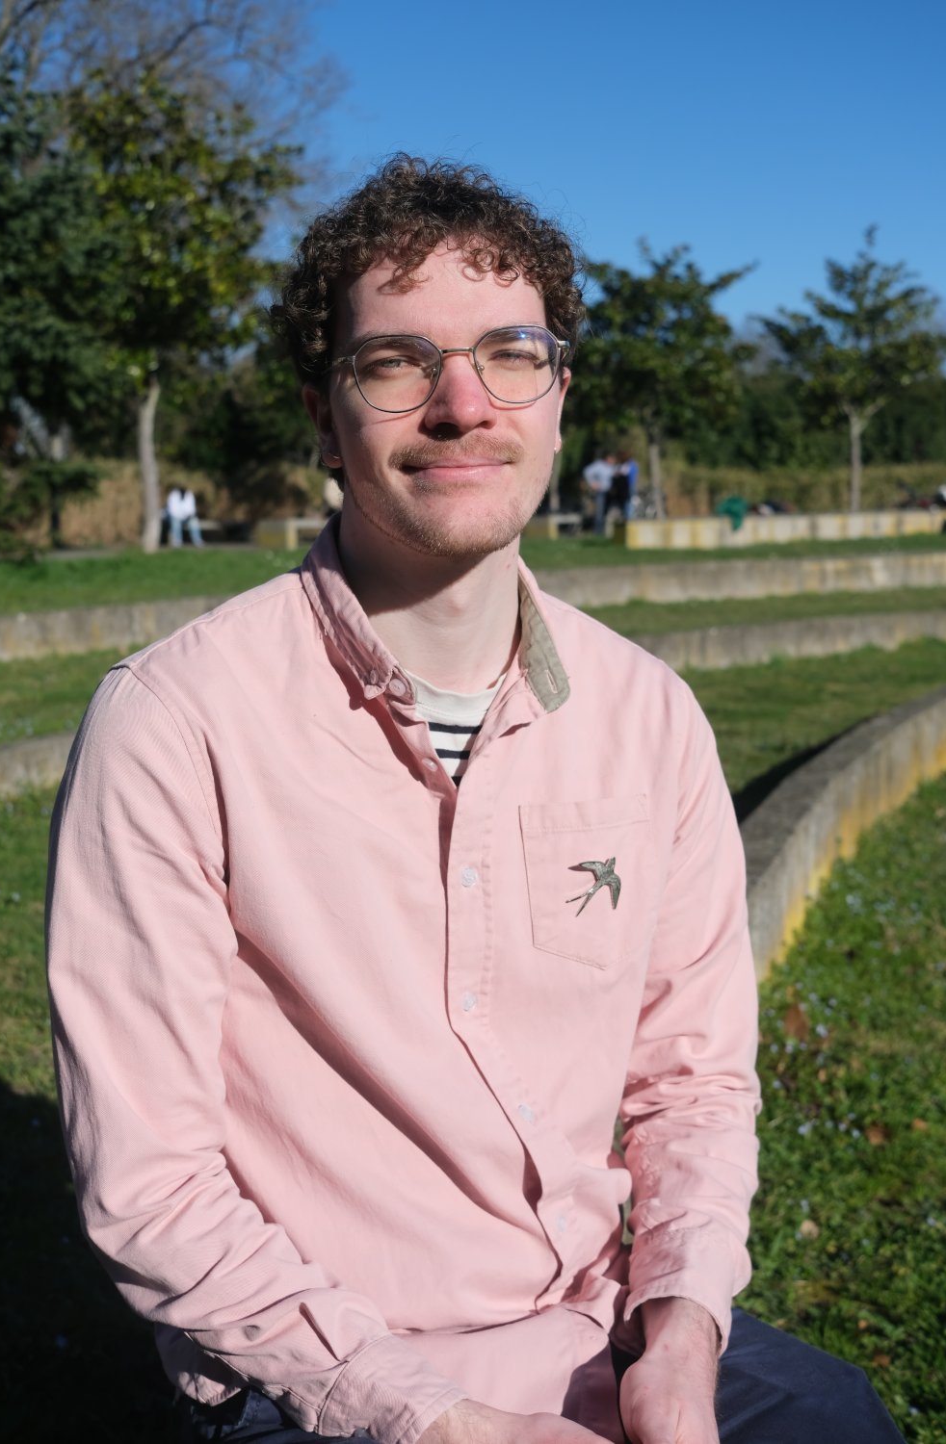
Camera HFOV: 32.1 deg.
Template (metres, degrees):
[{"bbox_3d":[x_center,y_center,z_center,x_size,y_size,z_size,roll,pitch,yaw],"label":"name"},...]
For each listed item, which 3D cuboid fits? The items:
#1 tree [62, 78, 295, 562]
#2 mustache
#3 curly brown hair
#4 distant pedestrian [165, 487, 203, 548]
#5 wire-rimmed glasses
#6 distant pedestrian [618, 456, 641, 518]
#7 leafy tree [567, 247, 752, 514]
[{"bbox_3d":[-4.913,-6.852,27.753,4.100,7.859,4.000,0,8,0],"label":"tree"},{"bbox_3d":[-0.010,-0.158,0.972,0.077,0.020,0.025,-6,1,-9],"label":"mustache"},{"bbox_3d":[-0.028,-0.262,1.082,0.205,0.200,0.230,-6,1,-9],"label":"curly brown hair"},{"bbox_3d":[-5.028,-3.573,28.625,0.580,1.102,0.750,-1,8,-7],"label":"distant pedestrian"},{"bbox_3d":[-0.019,-0.209,1.035,0.140,0.050,0.140,-6,1,-9],"label":"wire-rimmed glasses"},{"bbox_3d":[3.284,-4.816,34.682,0.420,1.697,0.500,-3,9,-21],"label":"distant pedestrian"},{"bbox_3d":[4.337,-7.800,38.538,4.500,6.646,4.400,0,8,0],"label":"leafy tree"}]

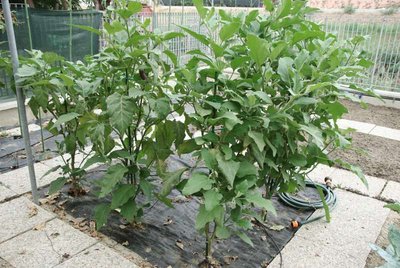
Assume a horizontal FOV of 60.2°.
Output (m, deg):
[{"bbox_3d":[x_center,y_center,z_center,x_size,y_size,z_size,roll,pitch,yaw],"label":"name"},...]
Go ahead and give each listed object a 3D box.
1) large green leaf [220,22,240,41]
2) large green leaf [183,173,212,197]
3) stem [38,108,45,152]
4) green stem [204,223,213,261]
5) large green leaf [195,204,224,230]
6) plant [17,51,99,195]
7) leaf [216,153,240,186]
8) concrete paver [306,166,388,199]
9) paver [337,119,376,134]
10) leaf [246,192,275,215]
[{"bbox_3d":[0.195,-0.654,2.201,0.130,0.115,0.070,2,18,4],"label":"large green leaf"},{"bbox_3d":[-0.014,0.287,1.960,0.170,0.120,0.090,1,18,0],"label":"large green leaf"},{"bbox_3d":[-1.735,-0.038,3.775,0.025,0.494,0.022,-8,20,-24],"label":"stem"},{"bbox_3d":[0.052,0.655,2.103,0.040,0.272,0.032,1,18,2],"label":"green stem"},{"bbox_3d":[0.054,0.478,1.974,0.165,0.135,0.080,1,18,2],"label":"large green leaf"},{"bbox_3d":[-1.103,-0.045,2.758,0.554,1.164,0.554,-7,20,-22],"label":"plant"},{"bbox_3d":[0.157,0.196,1.903,0.130,0.175,0.060,3,18,5],"label":"leaf"},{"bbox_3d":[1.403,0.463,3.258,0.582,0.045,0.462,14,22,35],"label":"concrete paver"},{"bbox_3d":[2.223,-0.084,4.947,0.476,0.045,0.490,14,22,35],"label":"paver"},{"bbox_3d":[0.359,0.406,2.016,0.170,0.100,0.100,5,19,11],"label":"leaf"}]

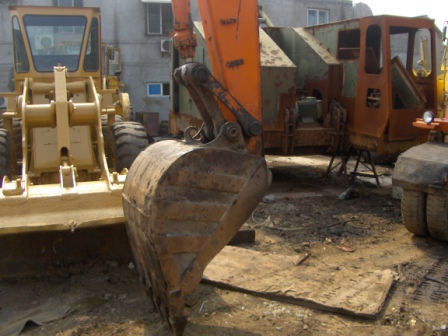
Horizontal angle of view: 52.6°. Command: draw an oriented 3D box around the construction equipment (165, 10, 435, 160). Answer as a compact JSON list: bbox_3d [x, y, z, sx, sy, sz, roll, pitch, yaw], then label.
[{"bbox_3d":[1.130,-1.320,7.420,3.120,1.950,2.800,-6,12,-28],"label":"construction equipment"}]

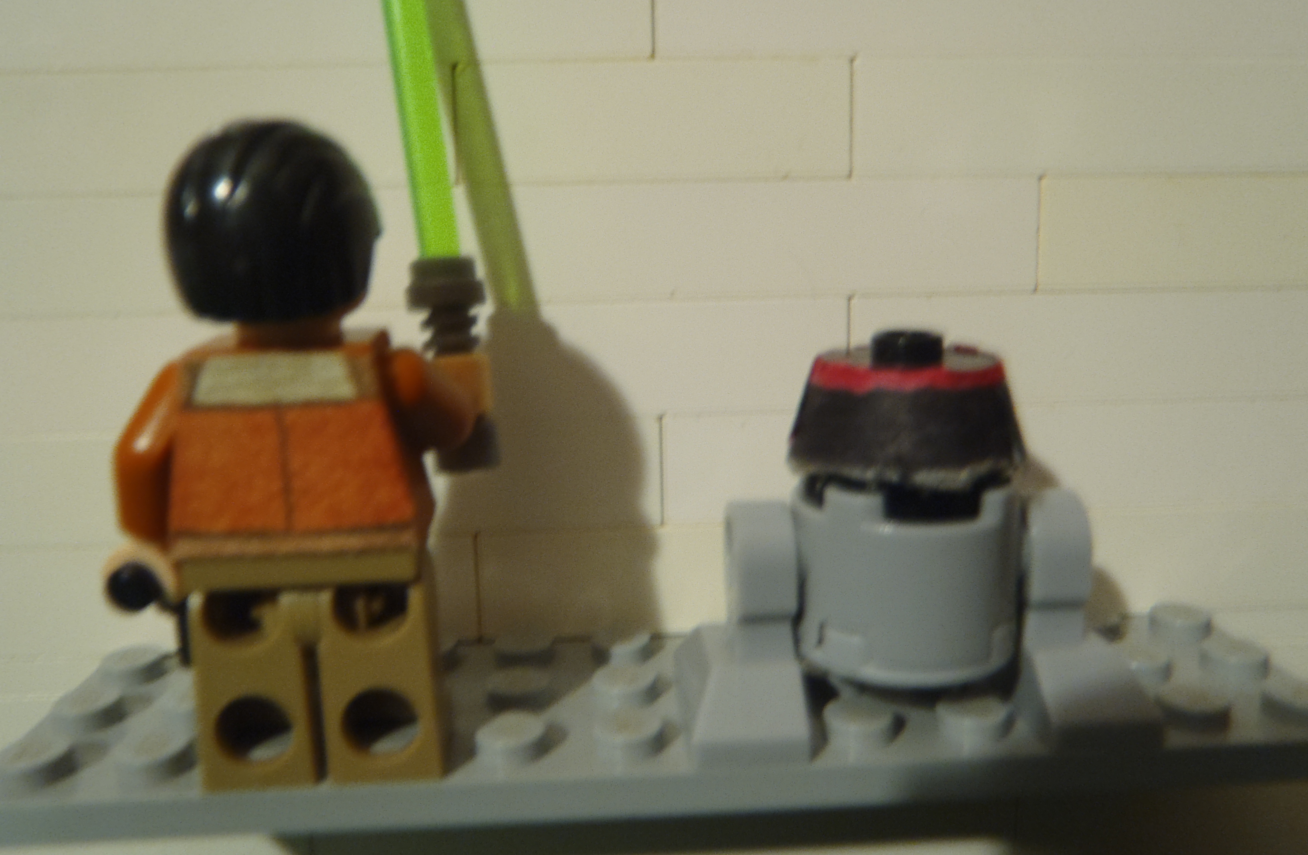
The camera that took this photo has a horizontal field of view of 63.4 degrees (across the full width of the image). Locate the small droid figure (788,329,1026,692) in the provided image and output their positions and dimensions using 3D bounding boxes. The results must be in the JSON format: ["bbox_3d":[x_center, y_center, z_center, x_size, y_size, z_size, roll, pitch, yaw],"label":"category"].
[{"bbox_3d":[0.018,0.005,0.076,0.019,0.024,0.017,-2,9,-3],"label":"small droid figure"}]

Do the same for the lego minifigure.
[{"bbox_3d":[-0.024,0.001,0.071,0.024,0.042,0.018,-2,9,-3],"label":"lego minifigure"}]

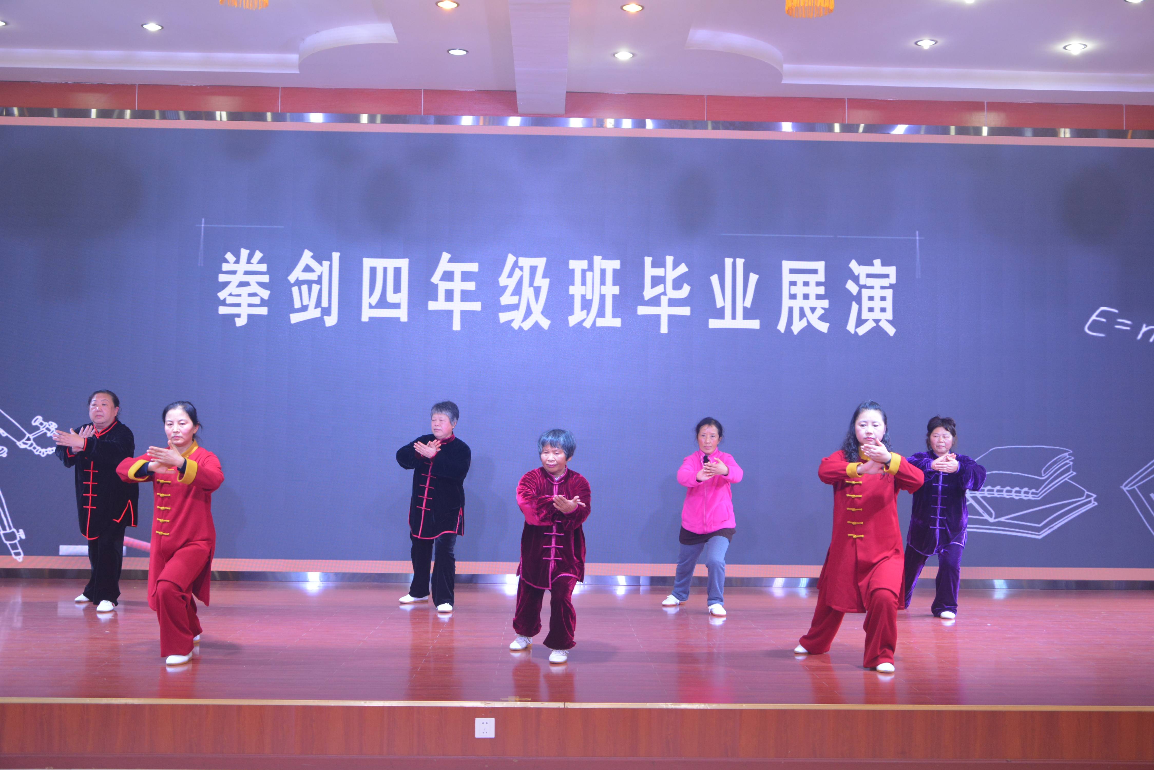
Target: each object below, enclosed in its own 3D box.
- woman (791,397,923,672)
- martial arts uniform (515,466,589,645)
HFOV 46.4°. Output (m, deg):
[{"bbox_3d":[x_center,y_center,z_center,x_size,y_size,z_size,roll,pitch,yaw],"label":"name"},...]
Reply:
[{"bbox_3d":[1.504,0.798,7.336,0.799,1.428,0.806,-1,-4,22],"label":"woman"},{"bbox_3d":[-0.136,0.984,7.546,0.490,1.041,0.687,0,-3,6],"label":"martial arts uniform"}]

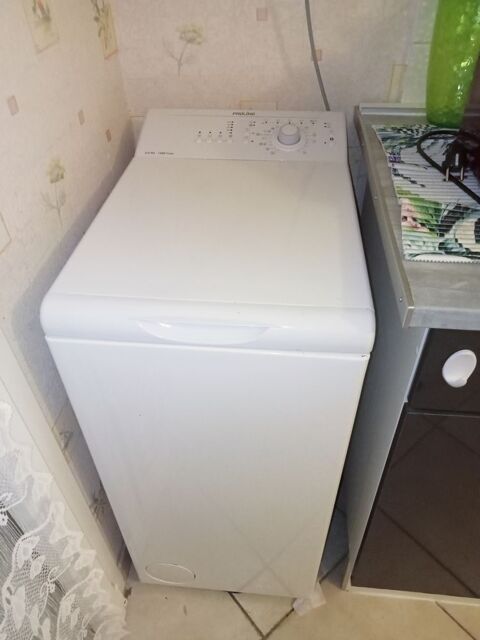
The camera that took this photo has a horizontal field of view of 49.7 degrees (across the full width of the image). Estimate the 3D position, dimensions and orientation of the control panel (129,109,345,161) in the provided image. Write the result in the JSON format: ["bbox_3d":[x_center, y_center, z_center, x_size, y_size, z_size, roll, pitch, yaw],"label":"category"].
[{"bbox_3d":[0.005,-0.358,0.994,0.398,0.045,0.134,3,61,5],"label":"control panel"}]

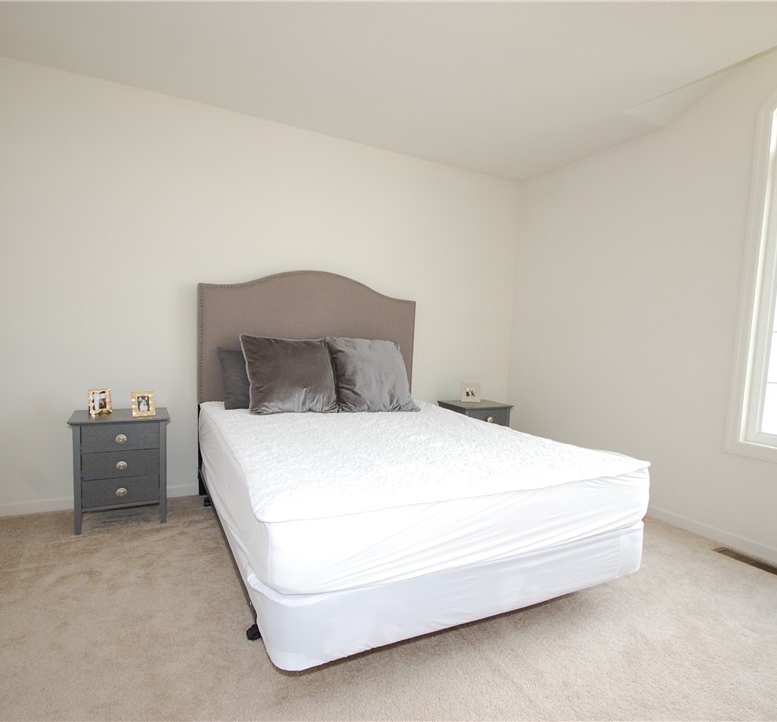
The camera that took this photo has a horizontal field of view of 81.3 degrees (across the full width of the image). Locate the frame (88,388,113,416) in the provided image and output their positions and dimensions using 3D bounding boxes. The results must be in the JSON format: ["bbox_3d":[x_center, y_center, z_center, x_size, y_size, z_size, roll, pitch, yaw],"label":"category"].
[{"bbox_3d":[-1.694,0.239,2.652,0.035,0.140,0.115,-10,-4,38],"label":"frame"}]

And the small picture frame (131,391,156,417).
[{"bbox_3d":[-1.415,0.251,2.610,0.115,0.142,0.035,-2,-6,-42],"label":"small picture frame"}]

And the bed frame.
[{"bbox_3d":[-0.091,0.212,2.381,1.557,1.532,2.030,0,5,-26],"label":"bed frame"}]

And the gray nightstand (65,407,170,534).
[{"bbox_3d":[-1.538,0.610,2.625,0.472,0.596,0.366,0,5,-26],"label":"gray nightstand"}]

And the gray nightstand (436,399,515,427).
[{"bbox_3d":[0.682,0.626,3.619,0.472,0.582,0.366,0,5,-26],"label":"gray nightstand"}]

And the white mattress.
[{"bbox_3d":[-0.066,0.460,2.368,1.520,0.234,1.964,0,5,-26],"label":"white mattress"}]

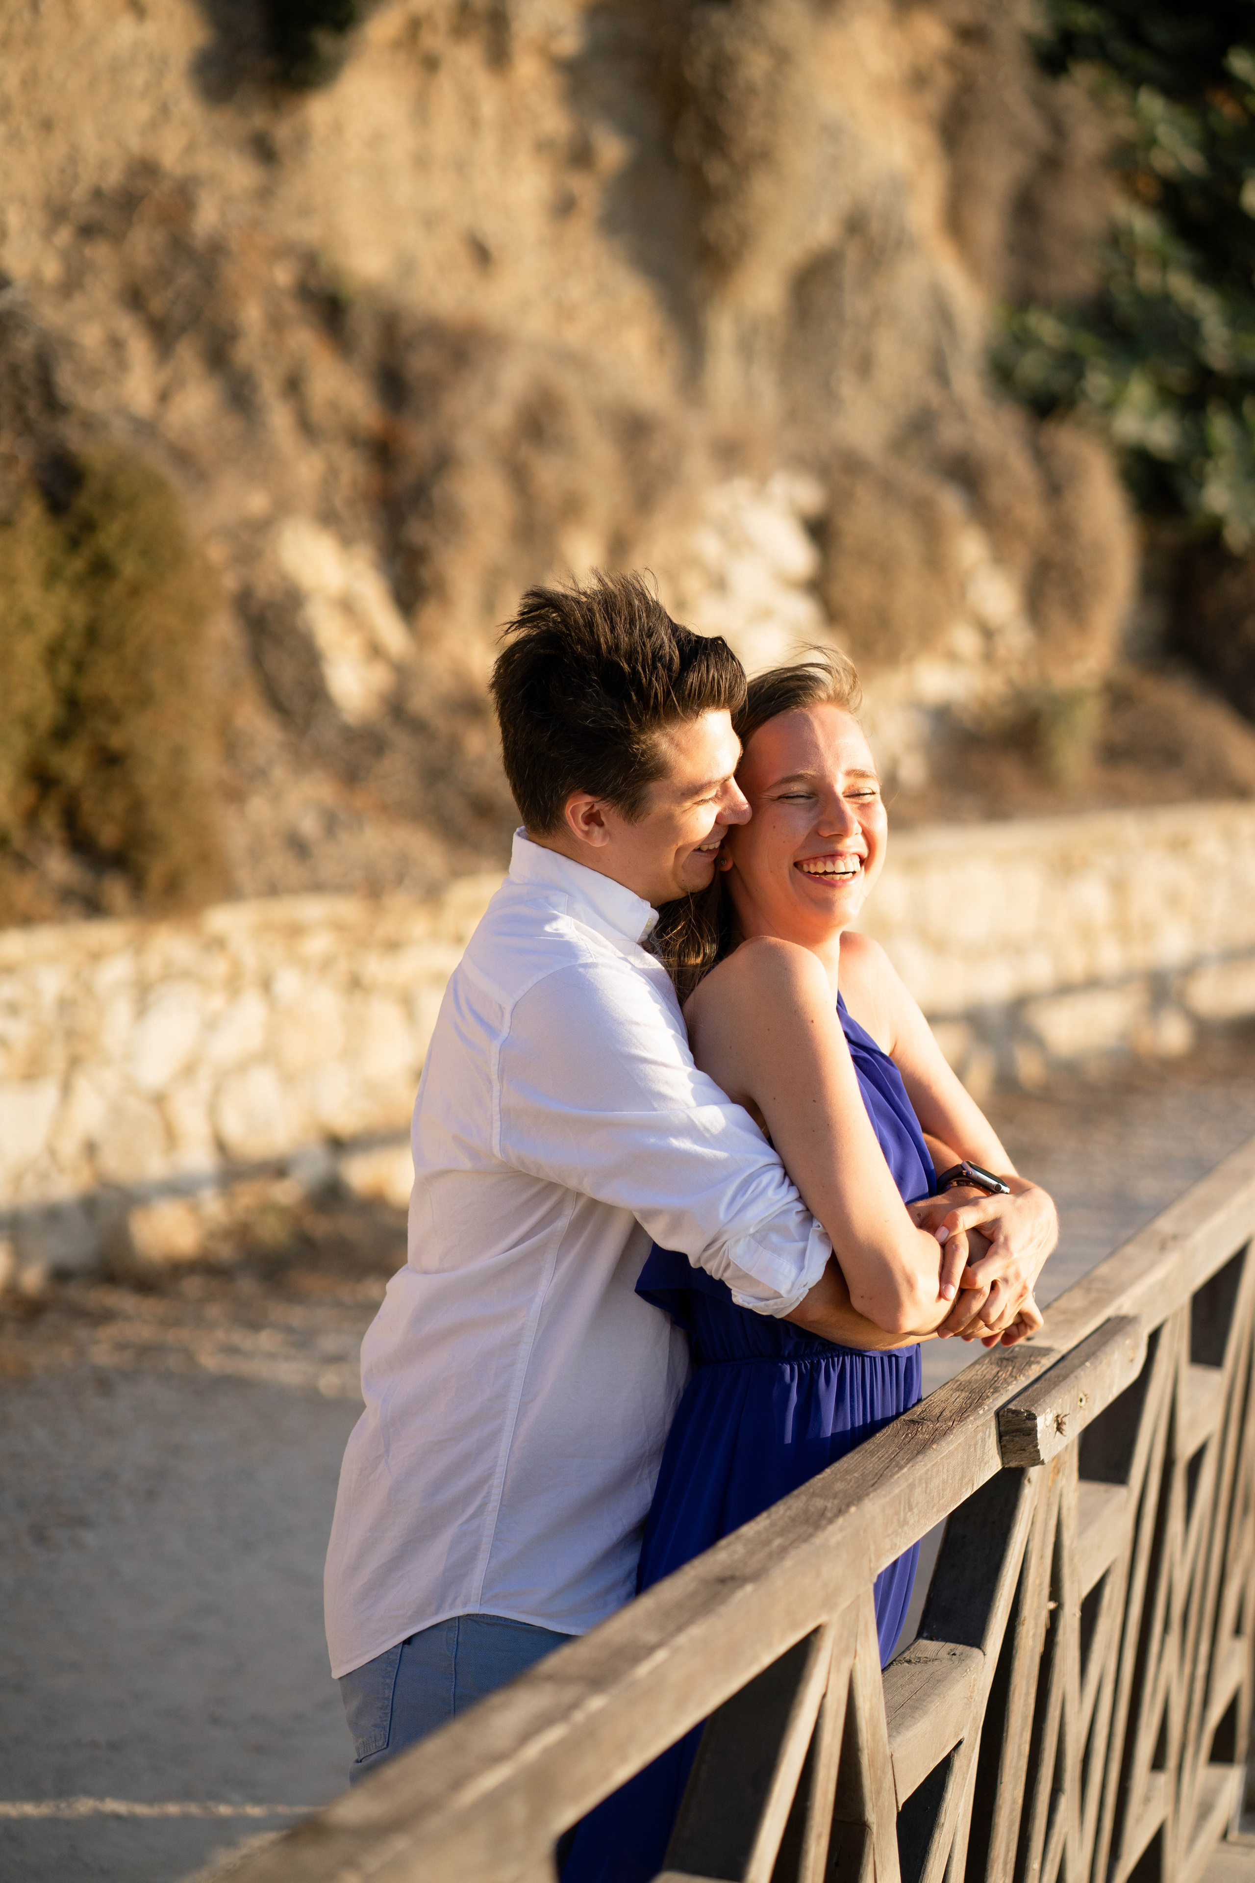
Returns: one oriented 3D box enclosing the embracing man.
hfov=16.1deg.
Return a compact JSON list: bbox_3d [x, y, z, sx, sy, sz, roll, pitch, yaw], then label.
[{"bbox_3d":[0.045,0.585,3.660,0.600,1.780,0.520,0,3,0],"label":"embracing man"}]

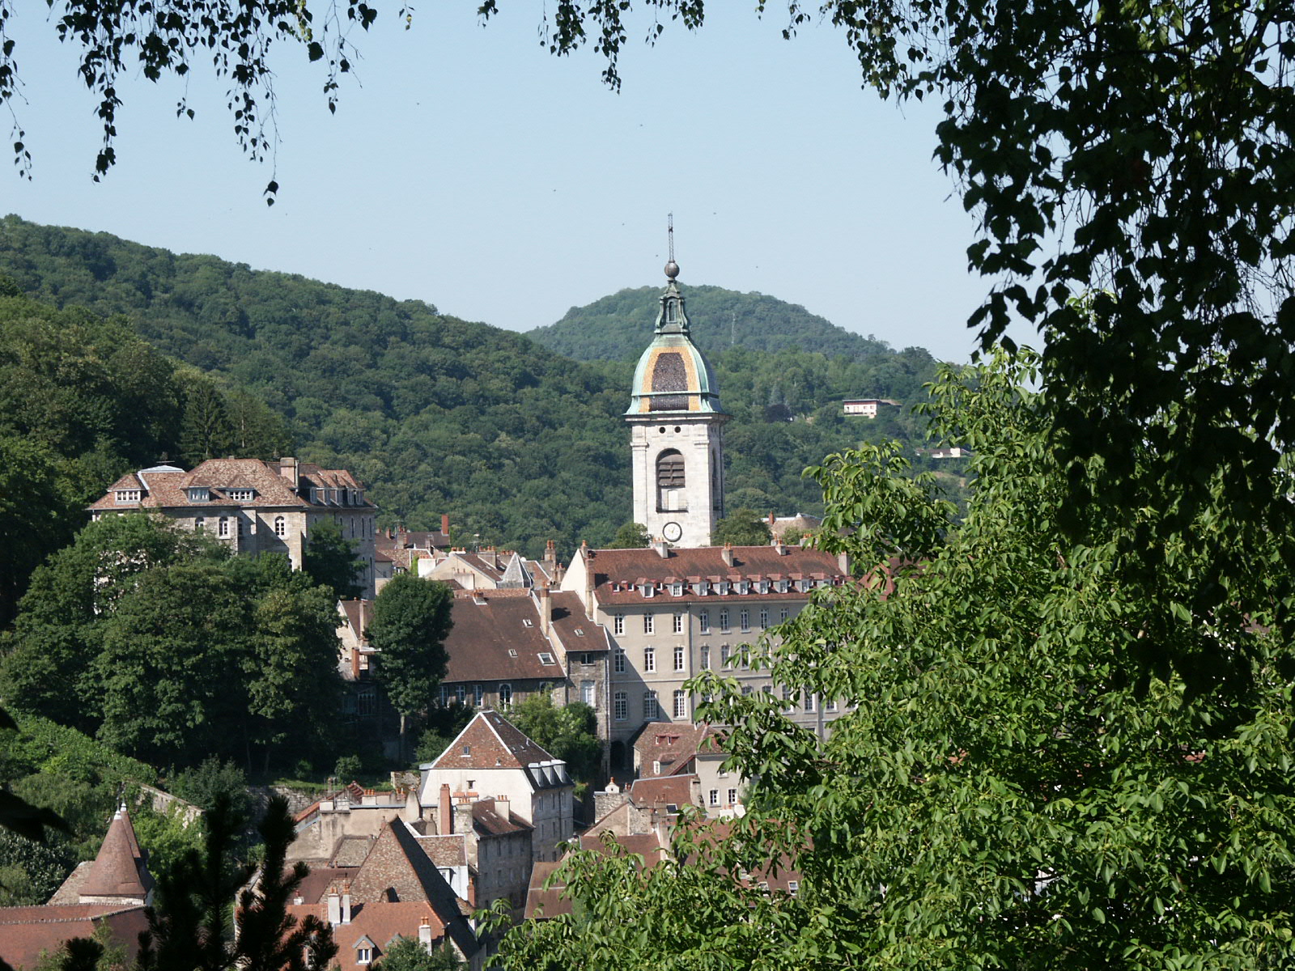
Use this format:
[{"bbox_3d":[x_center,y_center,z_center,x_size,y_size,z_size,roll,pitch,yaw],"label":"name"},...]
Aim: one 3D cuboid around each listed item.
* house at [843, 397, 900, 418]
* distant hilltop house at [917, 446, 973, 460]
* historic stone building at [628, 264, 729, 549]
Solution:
[{"bbox_3d":[96.547,-33.726,2100.000,17.000,7.800,18.000,-2,-1,29],"label":"house"},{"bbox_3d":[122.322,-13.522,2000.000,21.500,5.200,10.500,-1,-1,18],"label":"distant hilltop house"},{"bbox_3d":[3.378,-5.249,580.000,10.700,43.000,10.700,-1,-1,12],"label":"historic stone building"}]

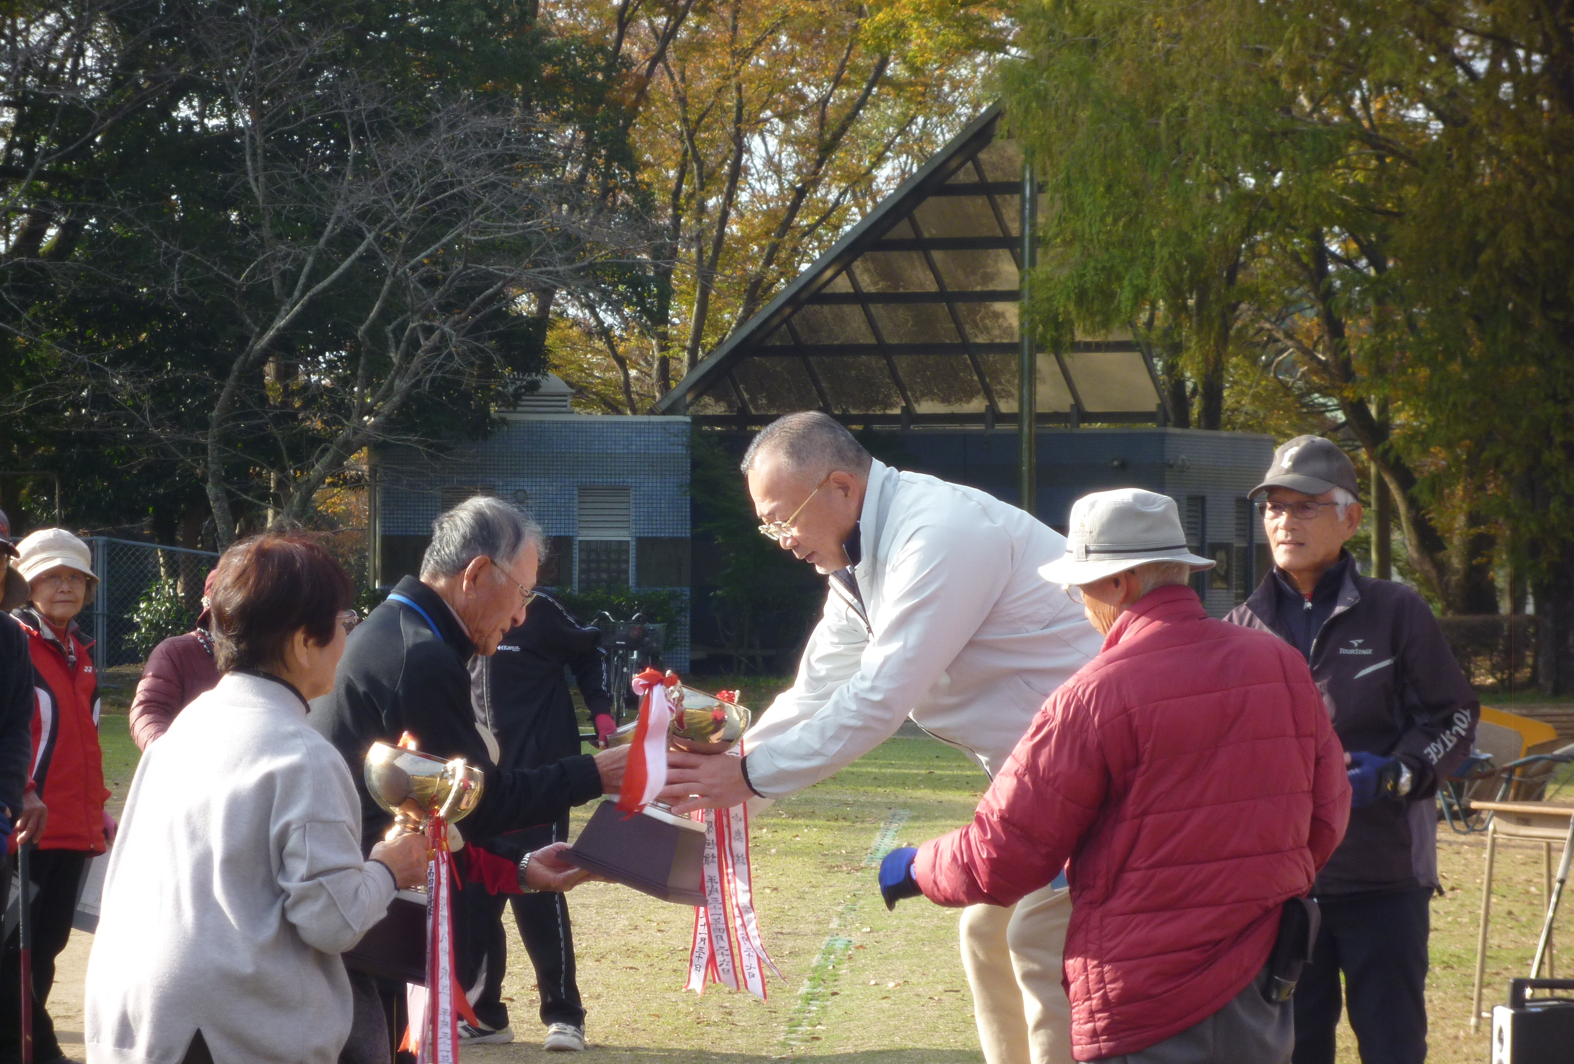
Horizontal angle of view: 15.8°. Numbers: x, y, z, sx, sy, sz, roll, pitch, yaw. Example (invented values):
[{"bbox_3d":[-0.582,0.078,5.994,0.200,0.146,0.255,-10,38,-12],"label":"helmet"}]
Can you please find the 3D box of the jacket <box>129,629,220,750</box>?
[{"bbox_3d":[-1.580,0.585,16.000,0.530,0.650,0.330,0,0,-9],"label":"jacket"}]

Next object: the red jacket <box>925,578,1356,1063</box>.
[{"bbox_3d":[0.535,0.450,8.850,0.580,0.735,0.460,0,0,-30],"label":"red jacket"}]

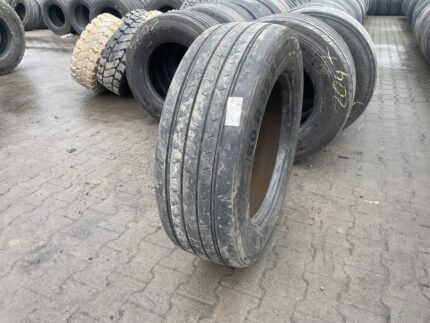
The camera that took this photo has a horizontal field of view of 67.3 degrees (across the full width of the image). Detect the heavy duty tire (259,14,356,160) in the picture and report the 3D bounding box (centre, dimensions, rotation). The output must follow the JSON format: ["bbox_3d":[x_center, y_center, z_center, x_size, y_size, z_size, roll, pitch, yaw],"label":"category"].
[{"bbox_3d":[0.427,-0.465,2.132,0.929,0.929,0.312,11,31,23],"label":"heavy duty tire"}]

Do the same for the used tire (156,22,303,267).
[{"bbox_3d":[0.121,-0.060,1.329,0.303,0.942,0.942,11,29,22],"label":"used tire"}]

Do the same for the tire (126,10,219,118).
[{"bbox_3d":[-0.264,-0.712,2.644,0.935,0.935,0.310,9,30,20],"label":"tire"}]

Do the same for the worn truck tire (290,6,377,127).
[{"bbox_3d":[0.671,-0.621,2.399,0.955,0.955,0.297,10,29,21],"label":"worn truck tire"}]

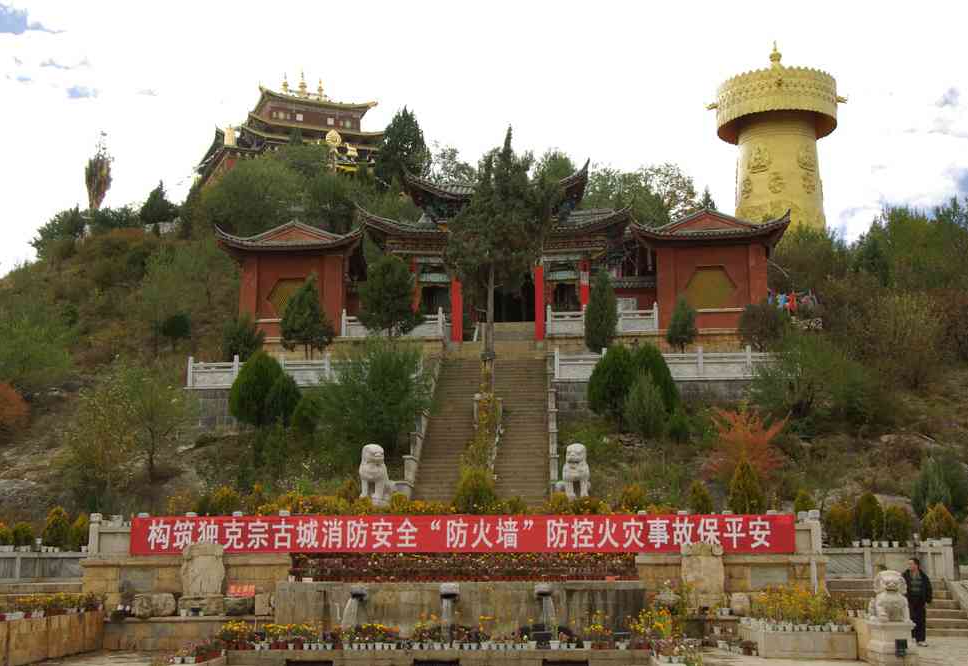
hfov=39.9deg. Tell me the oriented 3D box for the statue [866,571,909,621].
[{"bbox_3d":[6.320,4.107,20.804,0.600,0.810,0.680,-1,-10,5],"label":"statue"}]

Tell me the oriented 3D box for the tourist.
[{"bbox_3d":[8.495,5.310,26.345,0.580,1.733,0.360,-3,-10,17],"label":"tourist"}]

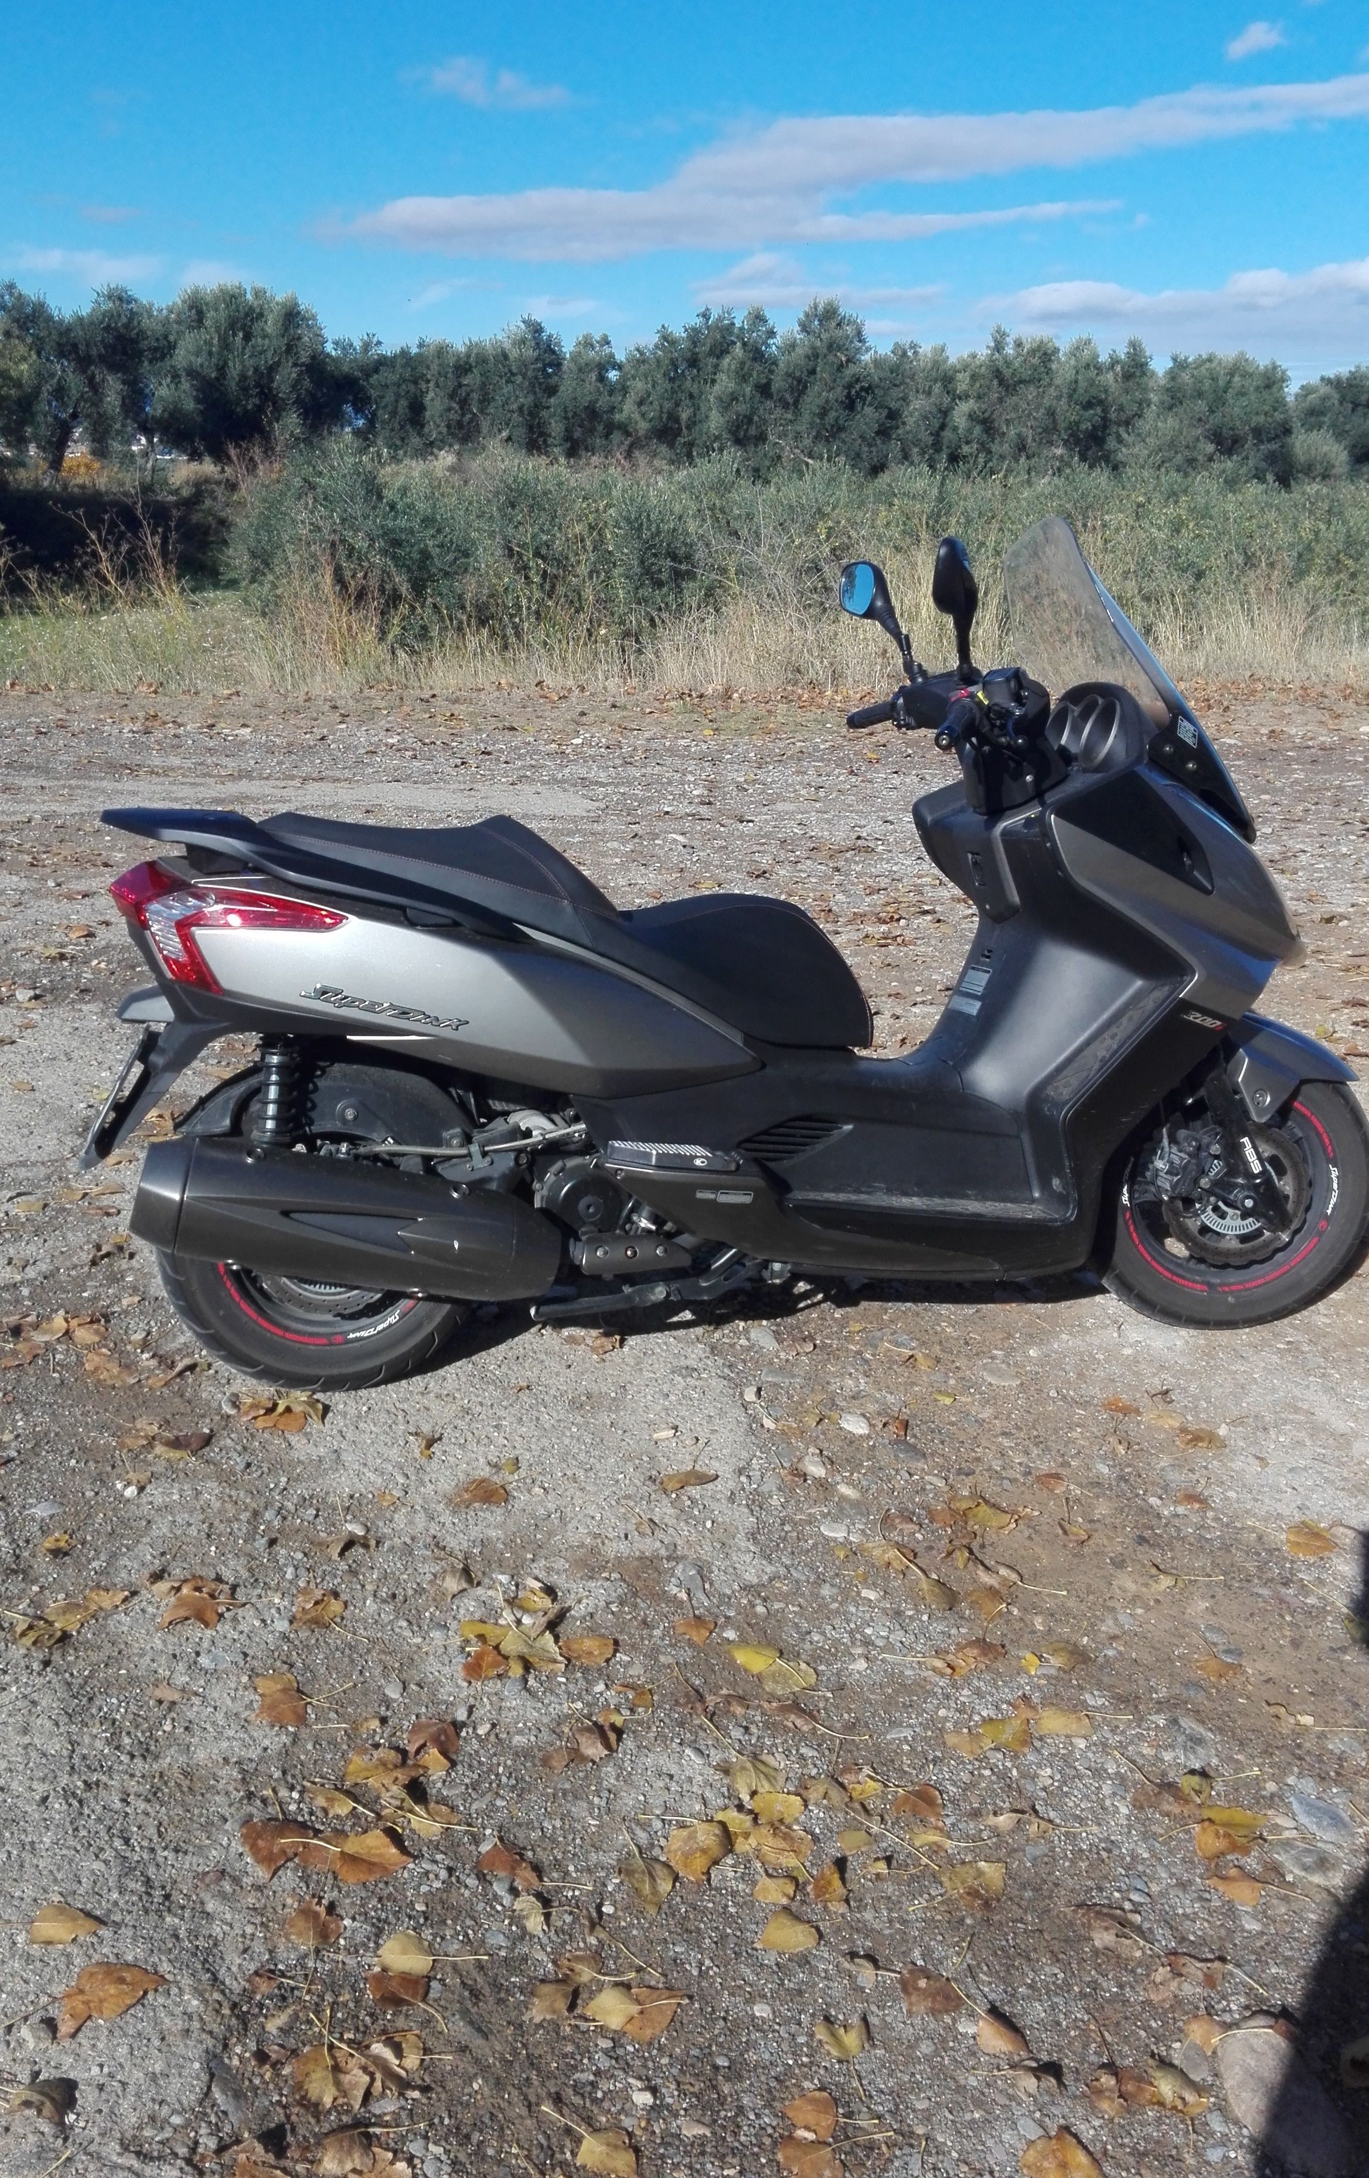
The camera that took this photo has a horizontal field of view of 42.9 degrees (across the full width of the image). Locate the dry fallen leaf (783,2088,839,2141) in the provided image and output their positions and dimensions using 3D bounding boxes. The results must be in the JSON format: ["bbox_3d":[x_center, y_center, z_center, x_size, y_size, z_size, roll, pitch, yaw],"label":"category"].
[{"bbox_3d":[0.125,0.965,1.643,0.051,0.015,0.041,19,28,42],"label":"dry fallen leaf"}]

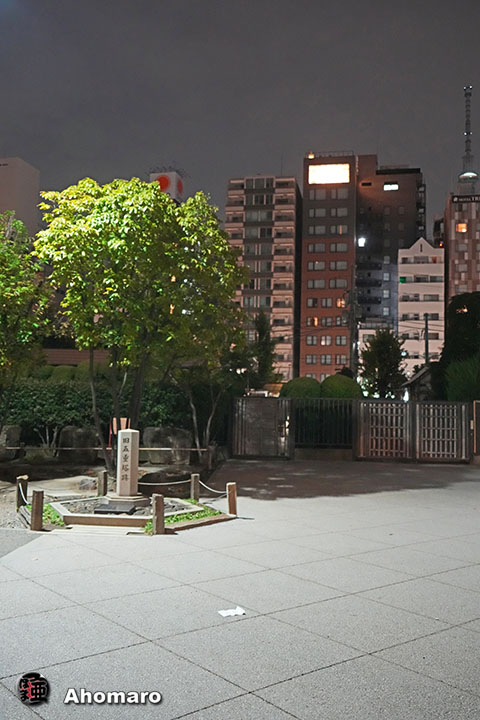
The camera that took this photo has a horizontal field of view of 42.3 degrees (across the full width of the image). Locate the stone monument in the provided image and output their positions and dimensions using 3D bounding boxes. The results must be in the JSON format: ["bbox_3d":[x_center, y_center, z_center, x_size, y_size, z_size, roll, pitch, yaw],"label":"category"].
[{"bbox_3d":[-1.662,1.521,9.198,0.310,1.000,0.270,1,-5,6],"label":"stone monument"}]

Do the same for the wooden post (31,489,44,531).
[{"bbox_3d":[-2.555,1.899,7.822,0.135,0.490,0.135,1,-5,5],"label":"wooden post"}]

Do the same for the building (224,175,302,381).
[{"bbox_3d":[4.404,-9.683,109.658,12.000,41.500,13.000,0,-5,10],"label":"building"}]

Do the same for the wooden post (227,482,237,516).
[{"bbox_3d":[-0.091,2.046,9.029,0.125,0.500,0.125,1,-5,5],"label":"wooden post"}]

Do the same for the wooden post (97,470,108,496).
[{"bbox_3d":[-2.380,2.157,10.748,0.130,0.490,0.130,1,-5,5],"label":"wooden post"}]

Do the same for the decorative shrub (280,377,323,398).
[{"bbox_3d":[2.412,1.838,24.437,1.680,2.300,1.680,1,-5,0],"label":"decorative shrub"}]

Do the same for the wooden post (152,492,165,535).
[{"bbox_3d":[-0.995,1.919,7.716,0.130,0.490,0.130,1,-5,5],"label":"wooden post"}]

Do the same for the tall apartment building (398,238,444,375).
[{"bbox_3d":[28.841,-3.716,99.627,7.000,28.800,10.000,0,-5,13],"label":"tall apartment building"}]

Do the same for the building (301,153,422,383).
[{"bbox_3d":[21.861,-11.570,111.856,20.500,46.300,15.000,0,-5,10],"label":"building"}]

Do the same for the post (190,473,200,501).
[{"bbox_3d":[-0.761,2.174,10.523,0.125,0.480,0.125,1,-5,5],"label":"post"}]

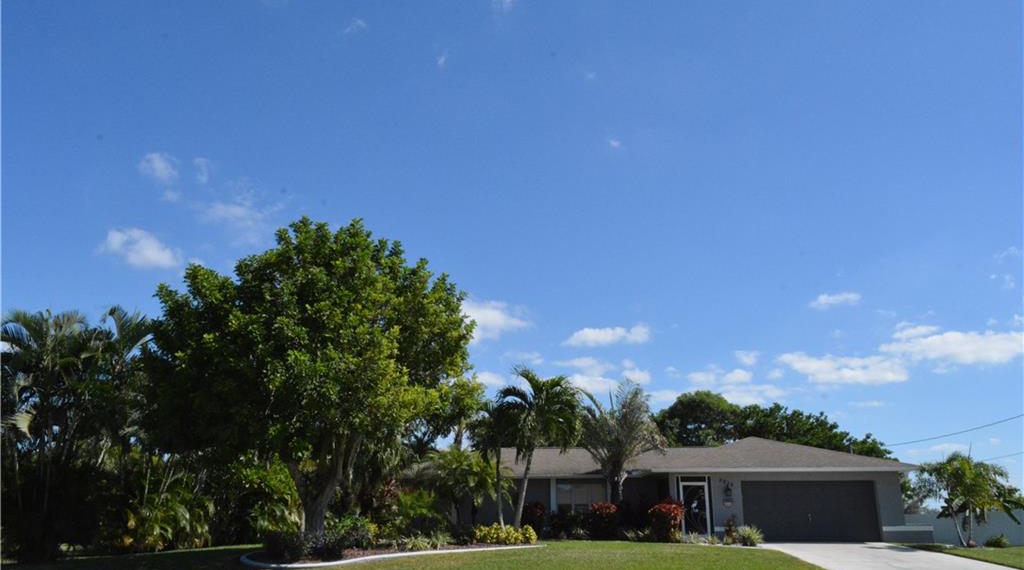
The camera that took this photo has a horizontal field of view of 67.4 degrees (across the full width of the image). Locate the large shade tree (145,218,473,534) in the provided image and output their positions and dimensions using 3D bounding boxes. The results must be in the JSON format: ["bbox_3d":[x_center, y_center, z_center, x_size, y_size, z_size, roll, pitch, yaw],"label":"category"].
[{"bbox_3d":[-7.352,3.269,27.655,11.850,12.069,11.257,0,-16,0],"label":"large shade tree"}]

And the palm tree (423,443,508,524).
[{"bbox_3d":[-1.777,7.960,29.237,3.287,3.702,3.122,0,-16,0],"label":"palm tree"}]

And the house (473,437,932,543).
[{"bbox_3d":[5.550,8.978,34.042,18.900,4.150,13.300,0,-16,1],"label":"house"}]

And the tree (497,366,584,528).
[{"bbox_3d":[1.100,6.465,29.556,3.397,6.714,3.295,0,-16,0],"label":"tree"}]

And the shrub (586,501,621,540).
[{"bbox_3d":[3.464,8.940,29.065,1.290,1.360,1.200,0,-16,0],"label":"shrub"}]

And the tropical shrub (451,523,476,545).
[{"bbox_3d":[-1.660,8.503,26.273,0.890,0.720,0.850,0,-16,0],"label":"tropical shrub"}]

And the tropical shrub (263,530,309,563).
[{"bbox_3d":[-7.272,8.358,24.656,1.477,0.902,1.403,0,-16,0],"label":"tropical shrub"}]

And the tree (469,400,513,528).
[{"bbox_3d":[-0.582,6.381,27.090,1.900,4.740,1.900,0,-16,0],"label":"tree"}]

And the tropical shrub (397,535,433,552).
[{"bbox_3d":[-3.133,8.289,24.668,1.160,0.520,0.900,0,-16,0],"label":"tropical shrub"}]

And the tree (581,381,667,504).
[{"bbox_3d":[4.539,7.037,31.057,3.501,6.371,3.396,0,-16,0],"label":"tree"}]

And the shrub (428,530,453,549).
[{"bbox_3d":[-2.584,9.195,27.745,0.867,0.614,0.737,0,-16,0],"label":"shrub"}]

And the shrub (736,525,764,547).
[{"bbox_3d":[8.248,8.653,26.550,0.970,0.710,0.950,0,-16,0],"label":"shrub"}]

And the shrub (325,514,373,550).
[{"bbox_3d":[-5.781,8.741,27.146,1.697,1.200,1.527,0,-16,0],"label":"shrub"}]

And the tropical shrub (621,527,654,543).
[{"bbox_3d":[4.839,9.624,29.598,1.311,0.597,0.983,0,-16,0],"label":"tropical shrub"}]

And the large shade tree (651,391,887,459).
[{"bbox_3d":[17.251,11.330,50.862,15.630,8.420,10.500,0,-16,0],"label":"large shade tree"}]

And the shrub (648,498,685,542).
[{"bbox_3d":[5.466,8.326,27.162,1.270,1.490,1.200,0,-16,0],"label":"shrub"}]

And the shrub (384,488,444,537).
[{"bbox_3d":[-3.445,8.066,27.125,2.260,1.690,1.800,0,-16,0],"label":"shrub"}]

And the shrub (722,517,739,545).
[{"bbox_3d":[7.677,8.624,26.975,0.560,0.940,0.550,0,-16,0],"label":"shrub"}]

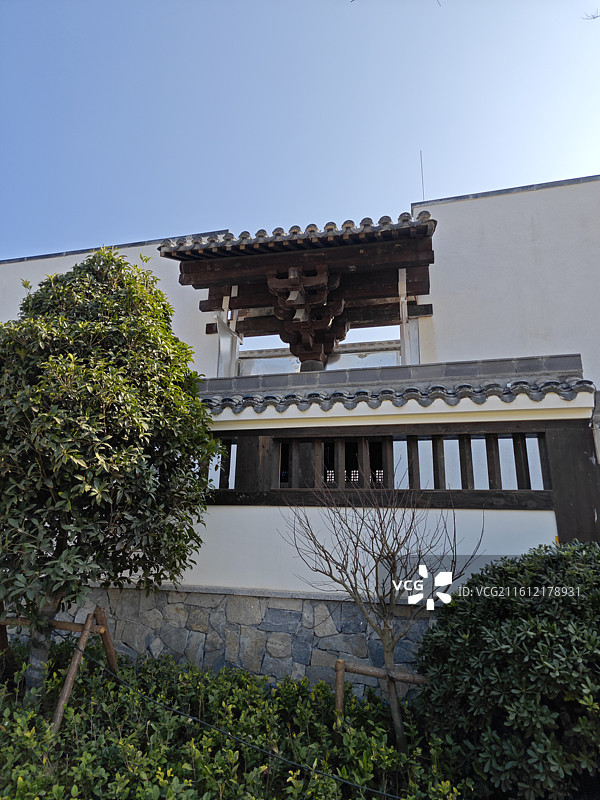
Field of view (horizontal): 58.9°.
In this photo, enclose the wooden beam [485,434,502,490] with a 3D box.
[{"bbox_3d":[1.718,0.560,4.719,0.090,0.510,0.075,-3,-17,16],"label":"wooden beam"}]

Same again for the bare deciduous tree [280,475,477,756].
[{"bbox_3d":[0.572,1.533,3.874,1.400,1.889,1.300,-3,-17,16],"label":"bare deciduous tree"}]

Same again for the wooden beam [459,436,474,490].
[{"bbox_3d":[1.498,0.571,4.782,0.090,0.510,0.075,-3,-17,16],"label":"wooden beam"}]

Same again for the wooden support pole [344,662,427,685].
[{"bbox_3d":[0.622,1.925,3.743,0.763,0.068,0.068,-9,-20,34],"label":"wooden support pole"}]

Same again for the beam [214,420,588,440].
[{"bbox_3d":[0.765,0.307,5.091,3.528,0.137,0.170,-3,-17,16],"label":"beam"}]

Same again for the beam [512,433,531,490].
[{"bbox_3d":[1.940,0.548,4.657,0.090,0.510,0.075,-3,-17,16],"label":"beam"}]

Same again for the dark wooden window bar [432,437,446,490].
[{"bbox_3d":[1.272,0.583,4.845,0.090,0.510,0.075,-3,-17,16],"label":"dark wooden window bar"}]

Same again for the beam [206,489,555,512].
[{"bbox_3d":[0.602,0.934,4.949,3.229,0.167,0.170,-3,-17,16],"label":"beam"}]

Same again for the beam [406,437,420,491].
[{"bbox_3d":[1.048,0.594,4.908,0.090,0.510,0.075,-3,-17,16],"label":"beam"}]

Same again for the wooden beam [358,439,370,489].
[{"bbox_3d":[0.611,0.617,5.032,0.090,0.510,0.075,-3,-17,16],"label":"wooden beam"}]

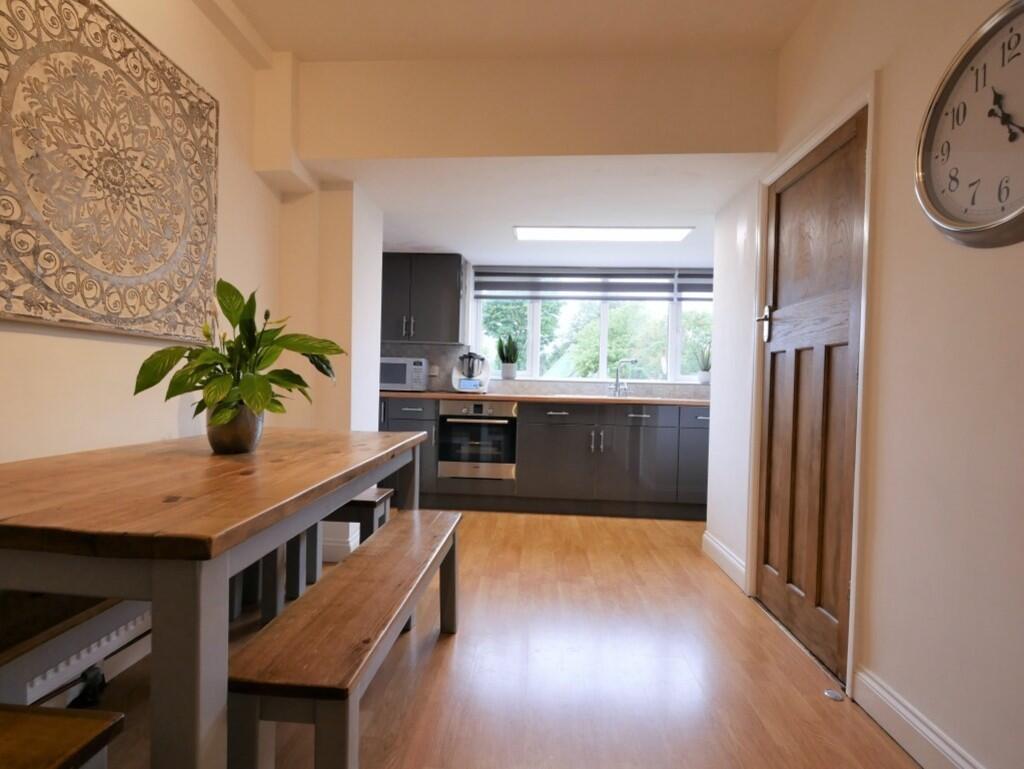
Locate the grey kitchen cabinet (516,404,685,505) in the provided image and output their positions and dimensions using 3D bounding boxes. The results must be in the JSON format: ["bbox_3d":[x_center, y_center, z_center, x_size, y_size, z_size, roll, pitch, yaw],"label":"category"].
[{"bbox_3d":[0.664,0.514,3.874,1.217,0.719,0.570,1,1,3],"label":"grey kitchen cabinet"}]

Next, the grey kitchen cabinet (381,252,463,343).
[{"bbox_3d":[-0.801,-0.726,4.075,0.780,0.721,0.320,1,1,3],"label":"grey kitchen cabinet"}]

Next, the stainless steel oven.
[{"bbox_3d":[-0.253,0.428,3.908,0.599,0.597,0.570,1,1,3],"label":"stainless steel oven"}]

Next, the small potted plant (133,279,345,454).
[{"bbox_3d":[-0.948,-0.064,1.633,0.715,0.590,0.570,1,1,3],"label":"small potted plant"}]

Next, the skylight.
[{"bbox_3d":[0.628,-1.067,3.363,1.222,0.040,0.305,1,1,3],"label":"skylight"}]

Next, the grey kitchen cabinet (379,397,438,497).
[{"bbox_3d":[-0.790,0.481,3.945,0.450,0.719,0.570,1,1,3],"label":"grey kitchen cabinet"}]

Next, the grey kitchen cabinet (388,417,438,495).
[{"bbox_3d":[-0.765,0.548,3.944,0.397,0.587,0.570,1,1,3],"label":"grey kitchen cabinet"}]

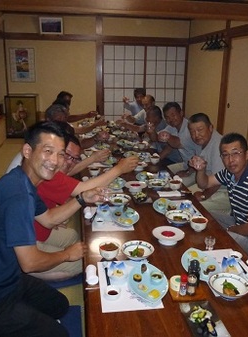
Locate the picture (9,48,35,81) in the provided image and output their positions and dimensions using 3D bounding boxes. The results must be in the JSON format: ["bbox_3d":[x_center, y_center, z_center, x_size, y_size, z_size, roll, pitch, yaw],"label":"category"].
[{"bbox_3d":[-2.019,-2.050,6.504,0.475,0.640,0.025,-1,17,-7],"label":"picture"}]

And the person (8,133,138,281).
[{"bbox_3d":[-0.386,0.190,2.286,0.880,0.930,0.660,4,17,9],"label":"person"}]

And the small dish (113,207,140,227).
[{"bbox_3d":[0.003,0.316,2.250,0.195,0.040,0.250,-1,17,-8],"label":"small dish"}]

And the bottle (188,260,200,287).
[{"bbox_3d":[0.344,0.507,1.559,0.056,0.137,0.056,-1,17,-7],"label":"bottle"}]

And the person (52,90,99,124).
[{"bbox_3d":[-0.809,-0.633,4.919,0.820,0.980,0.560,-1,17,-7],"label":"person"}]

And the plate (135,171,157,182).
[{"bbox_3d":[0.201,0.071,3.145,0.190,0.050,0.290,-2,17,-8],"label":"plate"}]

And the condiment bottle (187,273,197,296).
[{"bbox_3d":[0.307,0.523,1.463,0.040,0.088,0.040,-1,17,-8],"label":"condiment bottle"}]

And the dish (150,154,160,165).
[{"bbox_3d":[0.334,-0.082,3.516,0.107,0.068,0.107,1,17,0],"label":"dish"}]

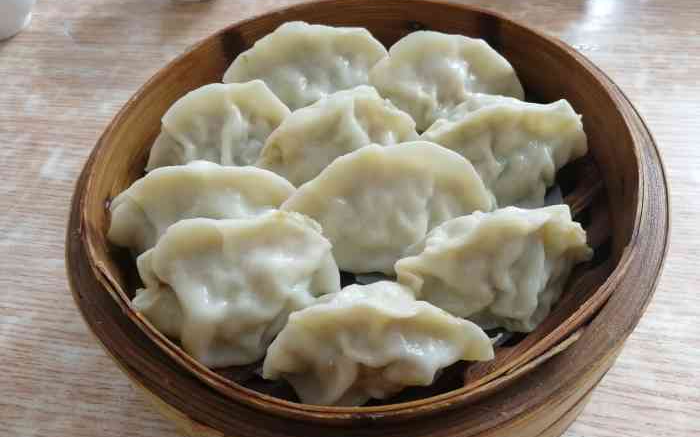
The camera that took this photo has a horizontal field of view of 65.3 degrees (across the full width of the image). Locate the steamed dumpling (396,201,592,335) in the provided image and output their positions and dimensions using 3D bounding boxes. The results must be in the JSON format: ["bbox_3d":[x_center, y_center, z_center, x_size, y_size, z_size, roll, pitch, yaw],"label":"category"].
[{"bbox_3d":[0.053,0.018,0.205,0.074,0.042,0.046,-6,53,-1],"label":"steamed dumpling"}]

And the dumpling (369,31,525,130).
[{"bbox_3d":[0.046,-0.067,0.268,0.077,0.041,0.044,13,55,13],"label":"dumpling"}]

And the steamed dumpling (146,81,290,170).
[{"bbox_3d":[-0.059,-0.040,0.255,0.070,0.041,0.044,-18,54,-9],"label":"steamed dumpling"}]

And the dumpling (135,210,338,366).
[{"bbox_3d":[-0.042,0.025,0.204,0.078,0.044,0.051,0,54,4],"label":"dumpling"}]

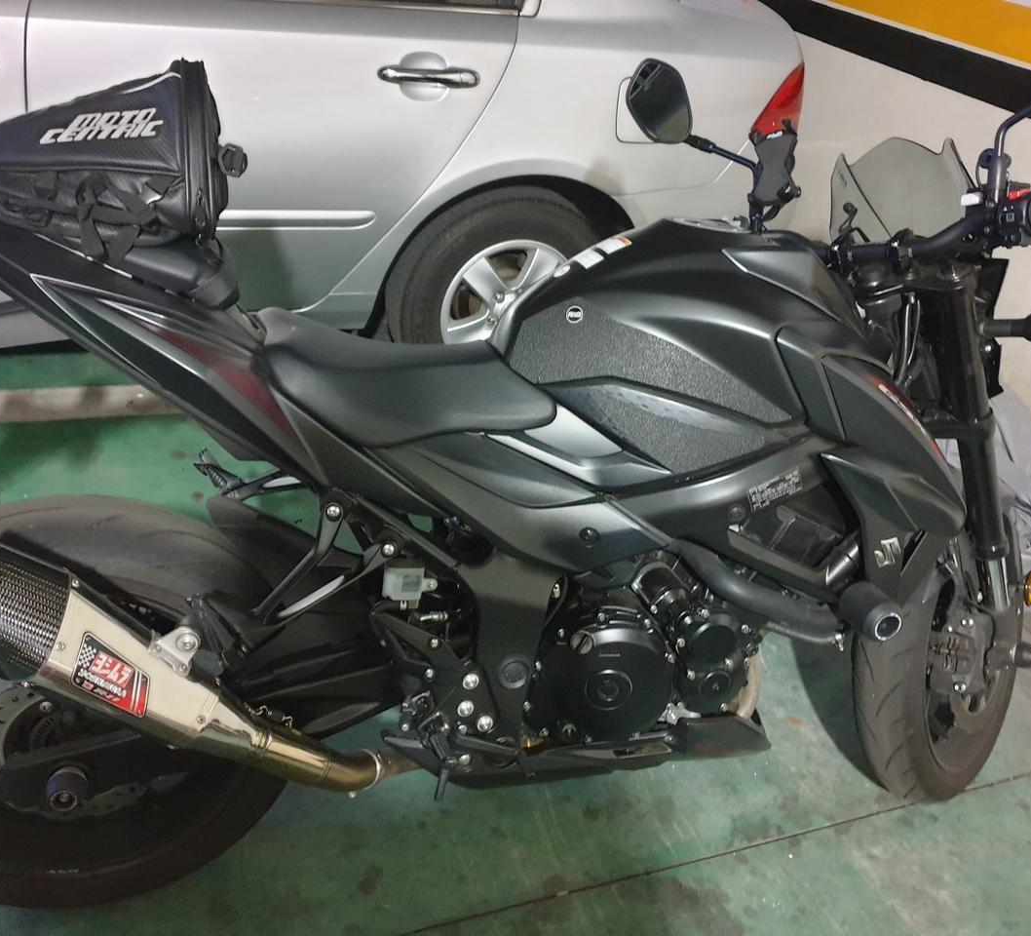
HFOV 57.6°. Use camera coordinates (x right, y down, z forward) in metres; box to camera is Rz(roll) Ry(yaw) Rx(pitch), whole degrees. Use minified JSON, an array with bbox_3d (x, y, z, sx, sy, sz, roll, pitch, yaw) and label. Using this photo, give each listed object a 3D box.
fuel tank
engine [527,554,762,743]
[{"bbox_3d":[0.200,-0.176,1.335,0.500,0.320,0.364,-1,22,-15],"label":"fuel tank"},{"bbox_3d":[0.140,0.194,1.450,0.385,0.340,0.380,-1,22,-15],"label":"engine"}]

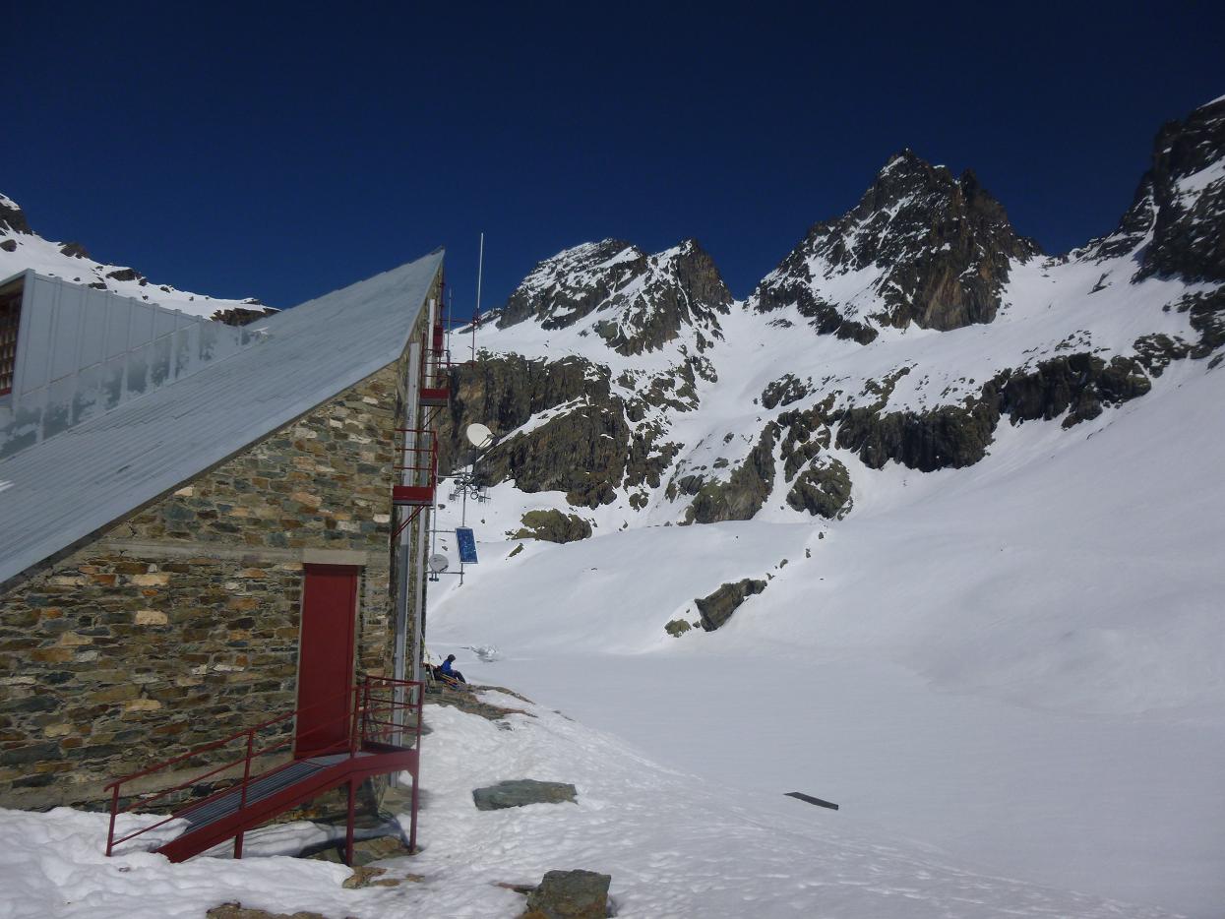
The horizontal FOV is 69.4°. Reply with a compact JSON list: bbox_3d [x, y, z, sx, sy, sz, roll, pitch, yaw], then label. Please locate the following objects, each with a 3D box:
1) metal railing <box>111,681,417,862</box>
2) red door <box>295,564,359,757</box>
[{"bbox_3d":[-3.804,3.475,9.512,1.139,1.945,3.515,-6,-11,39],"label":"metal railing"},{"bbox_3d":[-3.639,2.516,11.122,0.079,2.326,0.851,-6,-11,39],"label":"red door"}]

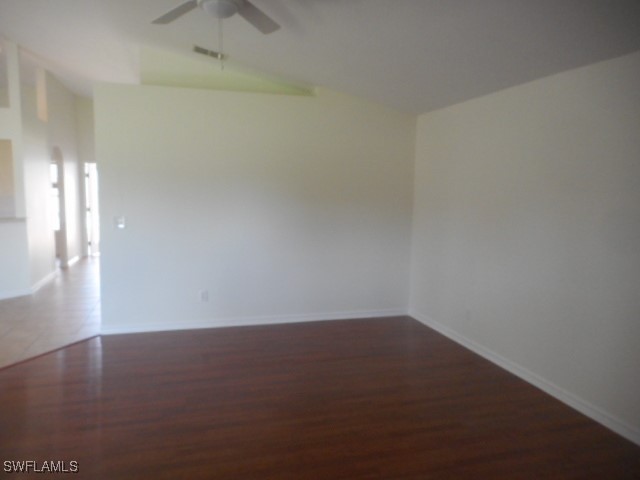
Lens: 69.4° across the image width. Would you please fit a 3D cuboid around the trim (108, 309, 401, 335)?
[{"bbox_3d":[-0.592,0.935,5.417,3.605,0.102,0.020,-1,7,-17],"label":"trim"}]

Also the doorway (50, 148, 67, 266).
[{"bbox_3d":[-4.751,-0.546,8.321,0.140,2.200,0.830,-1,7,-17],"label":"doorway"}]

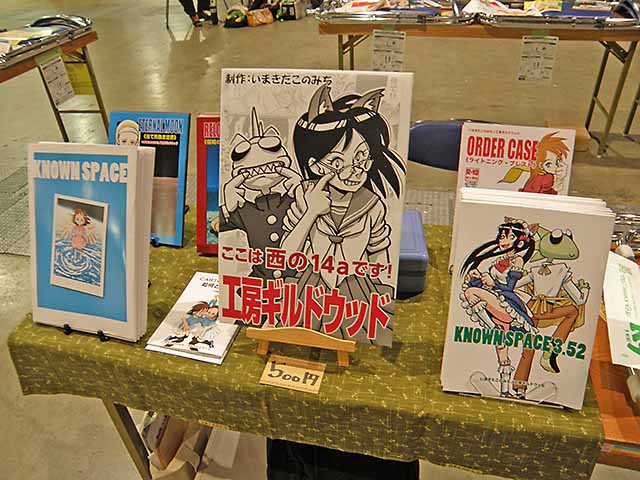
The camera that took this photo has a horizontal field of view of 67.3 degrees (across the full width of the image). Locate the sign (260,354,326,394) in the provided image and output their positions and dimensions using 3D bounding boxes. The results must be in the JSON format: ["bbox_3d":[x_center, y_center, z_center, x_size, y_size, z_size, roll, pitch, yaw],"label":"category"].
[{"bbox_3d":[-0.038,0.197,0.712,0.088,0.003,0.054,6,35,13],"label":"sign"}]

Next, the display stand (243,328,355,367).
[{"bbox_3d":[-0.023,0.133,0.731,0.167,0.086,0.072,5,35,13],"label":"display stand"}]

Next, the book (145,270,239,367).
[{"bbox_3d":[-0.191,0.126,0.825,0.132,0.011,0.188,5,35,13],"label":"book"}]

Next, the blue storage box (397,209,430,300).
[{"bbox_3d":[0.092,0.018,0.891,0.211,0.087,0.156,1,34,7],"label":"blue storage box"}]

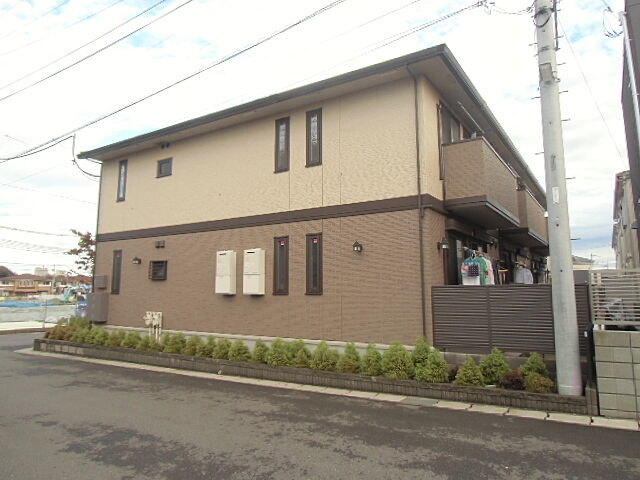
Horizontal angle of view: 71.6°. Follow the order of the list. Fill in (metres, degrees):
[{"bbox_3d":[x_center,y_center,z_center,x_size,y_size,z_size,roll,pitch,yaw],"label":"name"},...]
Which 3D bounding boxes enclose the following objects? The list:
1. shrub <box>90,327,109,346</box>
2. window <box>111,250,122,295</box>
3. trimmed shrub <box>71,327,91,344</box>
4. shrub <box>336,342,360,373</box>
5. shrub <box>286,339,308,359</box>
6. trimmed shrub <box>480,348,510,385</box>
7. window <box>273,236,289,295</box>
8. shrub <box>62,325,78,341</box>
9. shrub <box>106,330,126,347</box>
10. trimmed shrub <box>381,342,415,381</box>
[{"bbox_3d":[-6.116,2.649,12.308,0.460,0.500,0.460,-4,-7,32],"label":"shrub"},{"bbox_3d":[-6.235,0.998,13.600,0.420,1.340,0.100,-4,-8,32],"label":"window"},{"bbox_3d":[-6.688,2.695,12.438,0.530,0.540,0.530,-4,-8,32],"label":"trimmed shrub"},{"bbox_3d":[0.531,2.182,8.269,0.464,0.534,0.464,0,-6,0],"label":"shrub"},{"bbox_3d":[-0.459,2.256,9.039,0.460,0.490,0.460,0,-6,0],"label":"shrub"},{"bbox_3d":[2.740,1.963,6.928,0.460,0.527,0.460,-4,-8,33],"label":"trimmed shrub"},{"bbox_3d":[-0.914,0.595,10.243,0.432,1.357,0.100,-4,-8,33],"label":"window"},{"bbox_3d":[-7.377,2.732,13.118,0.430,0.470,0.430,-4,-7,32],"label":"shrub"},{"bbox_3d":[-5.458,2.629,11.899,0.480,0.400,0.480,-4,-7,32],"label":"shrub"},{"bbox_3d":[1.349,2.053,7.623,0.540,0.570,0.540,0,-6,0],"label":"trimmed shrub"}]

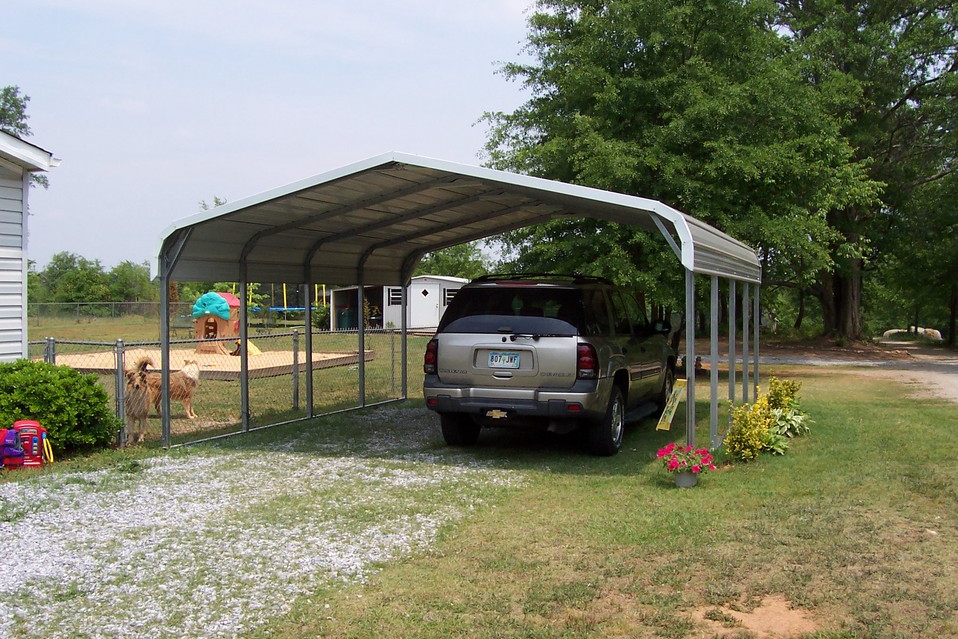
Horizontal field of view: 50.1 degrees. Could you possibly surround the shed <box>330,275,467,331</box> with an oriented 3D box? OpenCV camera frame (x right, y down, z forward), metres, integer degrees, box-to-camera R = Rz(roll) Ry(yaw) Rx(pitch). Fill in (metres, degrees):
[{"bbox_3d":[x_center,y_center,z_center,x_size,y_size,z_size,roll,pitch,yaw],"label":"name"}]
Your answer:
[{"bbox_3d":[-3.373,-0.769,47.797,6.150,2.500,4.600,0,1,3],"label":"shed"}]

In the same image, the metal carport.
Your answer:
[{"bbox_3d":[0.318,-0.181,12.809,5.687,3.001,6.360,0,1,20],"label":"metal carport"}]

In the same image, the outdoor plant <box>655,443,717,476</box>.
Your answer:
[{"bbox_3d":[1.730,1.159,8.539,0.499,0.280,0.460,0,1,0],"label":"outdoor plant"}]

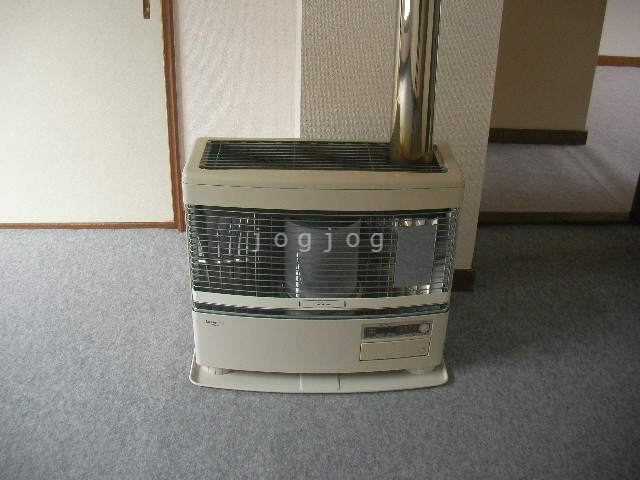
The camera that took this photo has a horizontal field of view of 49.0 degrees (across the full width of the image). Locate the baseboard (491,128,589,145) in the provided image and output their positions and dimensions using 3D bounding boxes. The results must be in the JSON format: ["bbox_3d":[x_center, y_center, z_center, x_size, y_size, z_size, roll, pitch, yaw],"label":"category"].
[{"bbox_3d":[1.216,-0.577,3.947,0.600,0.082,0.018,0,24,-4],"label":"baseboard"}]

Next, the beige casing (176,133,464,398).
[{"bbox_3d":[0.003,0.064,1.957,0.710,0.580,0.410,1,23,-2],"label":"beige casing"}]

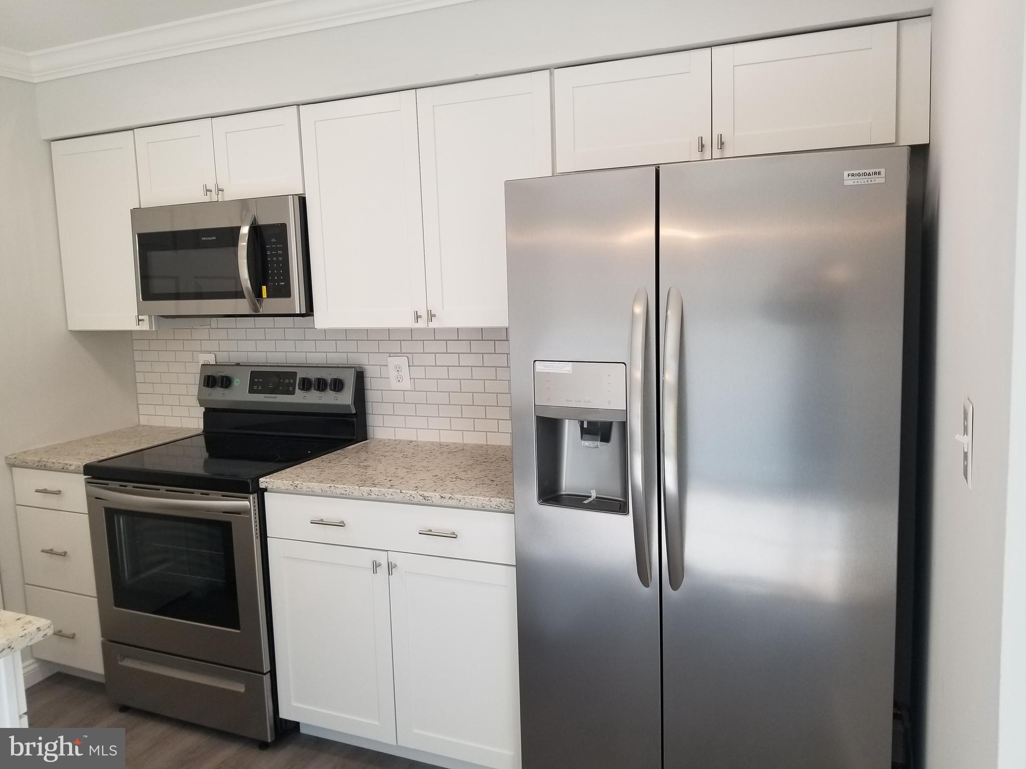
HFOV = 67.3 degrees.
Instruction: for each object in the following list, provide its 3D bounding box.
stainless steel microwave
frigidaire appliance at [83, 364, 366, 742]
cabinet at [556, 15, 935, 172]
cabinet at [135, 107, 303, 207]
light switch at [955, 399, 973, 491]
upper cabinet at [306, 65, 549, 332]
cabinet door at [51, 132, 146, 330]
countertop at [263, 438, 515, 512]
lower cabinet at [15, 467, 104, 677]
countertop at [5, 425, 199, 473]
[{"bbox_3d":[-1.013,-0.469,2.930,0.754,0.411,0.390,2,8,23],"label":"stainless steel microwave"},{"bbox_3d":[-1.047,0.565,2.911,0.760,1.212,0.700,2,8,23],"label":"frigidaire appliance"},{"bbox_3d":[0.630,-0.783,2.224,0.979,0.303,0.325,2,8,23],"label":"cabinet"},{"bbox_3d":[-1.011,-0.829,2.914,0.763,0.298,0.325,2,8,23],"label":"cabinet"},{"bbox_3d":[0.646,0.083,1.111,0.024,0.116,0.070,2,8,23],"label":"light switch"},{"bbox_3d":[-0.234,-0.578,2.620,0.905,0.762,0.325,2,8,23],"label":"upper cabinet"},{"bbox_3d":[-1.625,-0.594,3.047,0.455,0.755,0.021,2,8,23],"label":"cabinet door"},{"bbox_3d":[-0.267,0.291,2.582,0.907,0.032,0.645,2,8,23],"label":"countertop"},{"bbox_3d":[-1.591,0.698,3.209,0.456,0.862,0.630,2,8,23],"label":"lower cabinet"},{"bbox_3d":[-1.607,0.256,3.145,0.460,0.032,0.645,2,8,23],"label":"countertop"}]

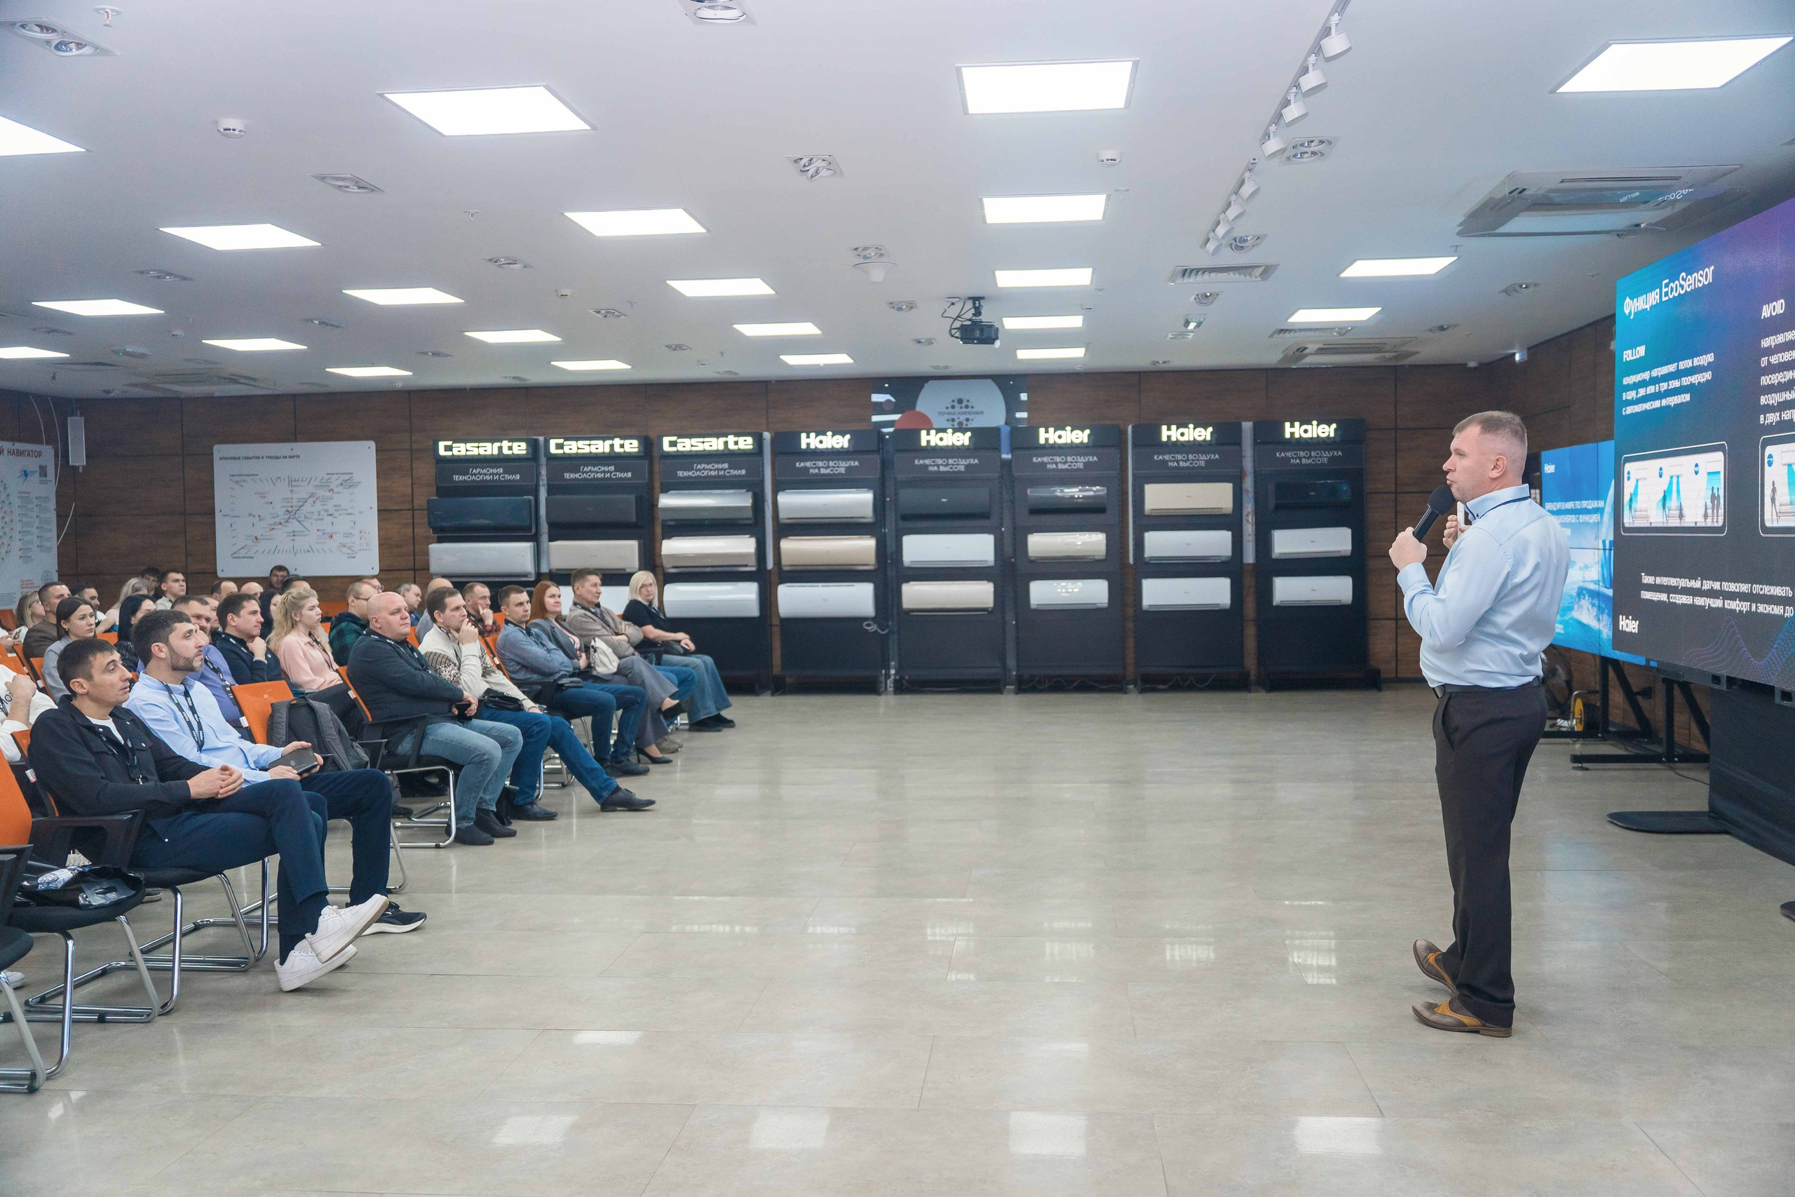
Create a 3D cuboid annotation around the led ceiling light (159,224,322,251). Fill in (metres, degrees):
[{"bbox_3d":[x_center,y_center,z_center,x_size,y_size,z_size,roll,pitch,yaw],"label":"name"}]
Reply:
[{"bbox_3d":[-3.267,-1.809,7.476,0.595,0.030,0.595,0,2,5],"label":"led ceiling light"}]

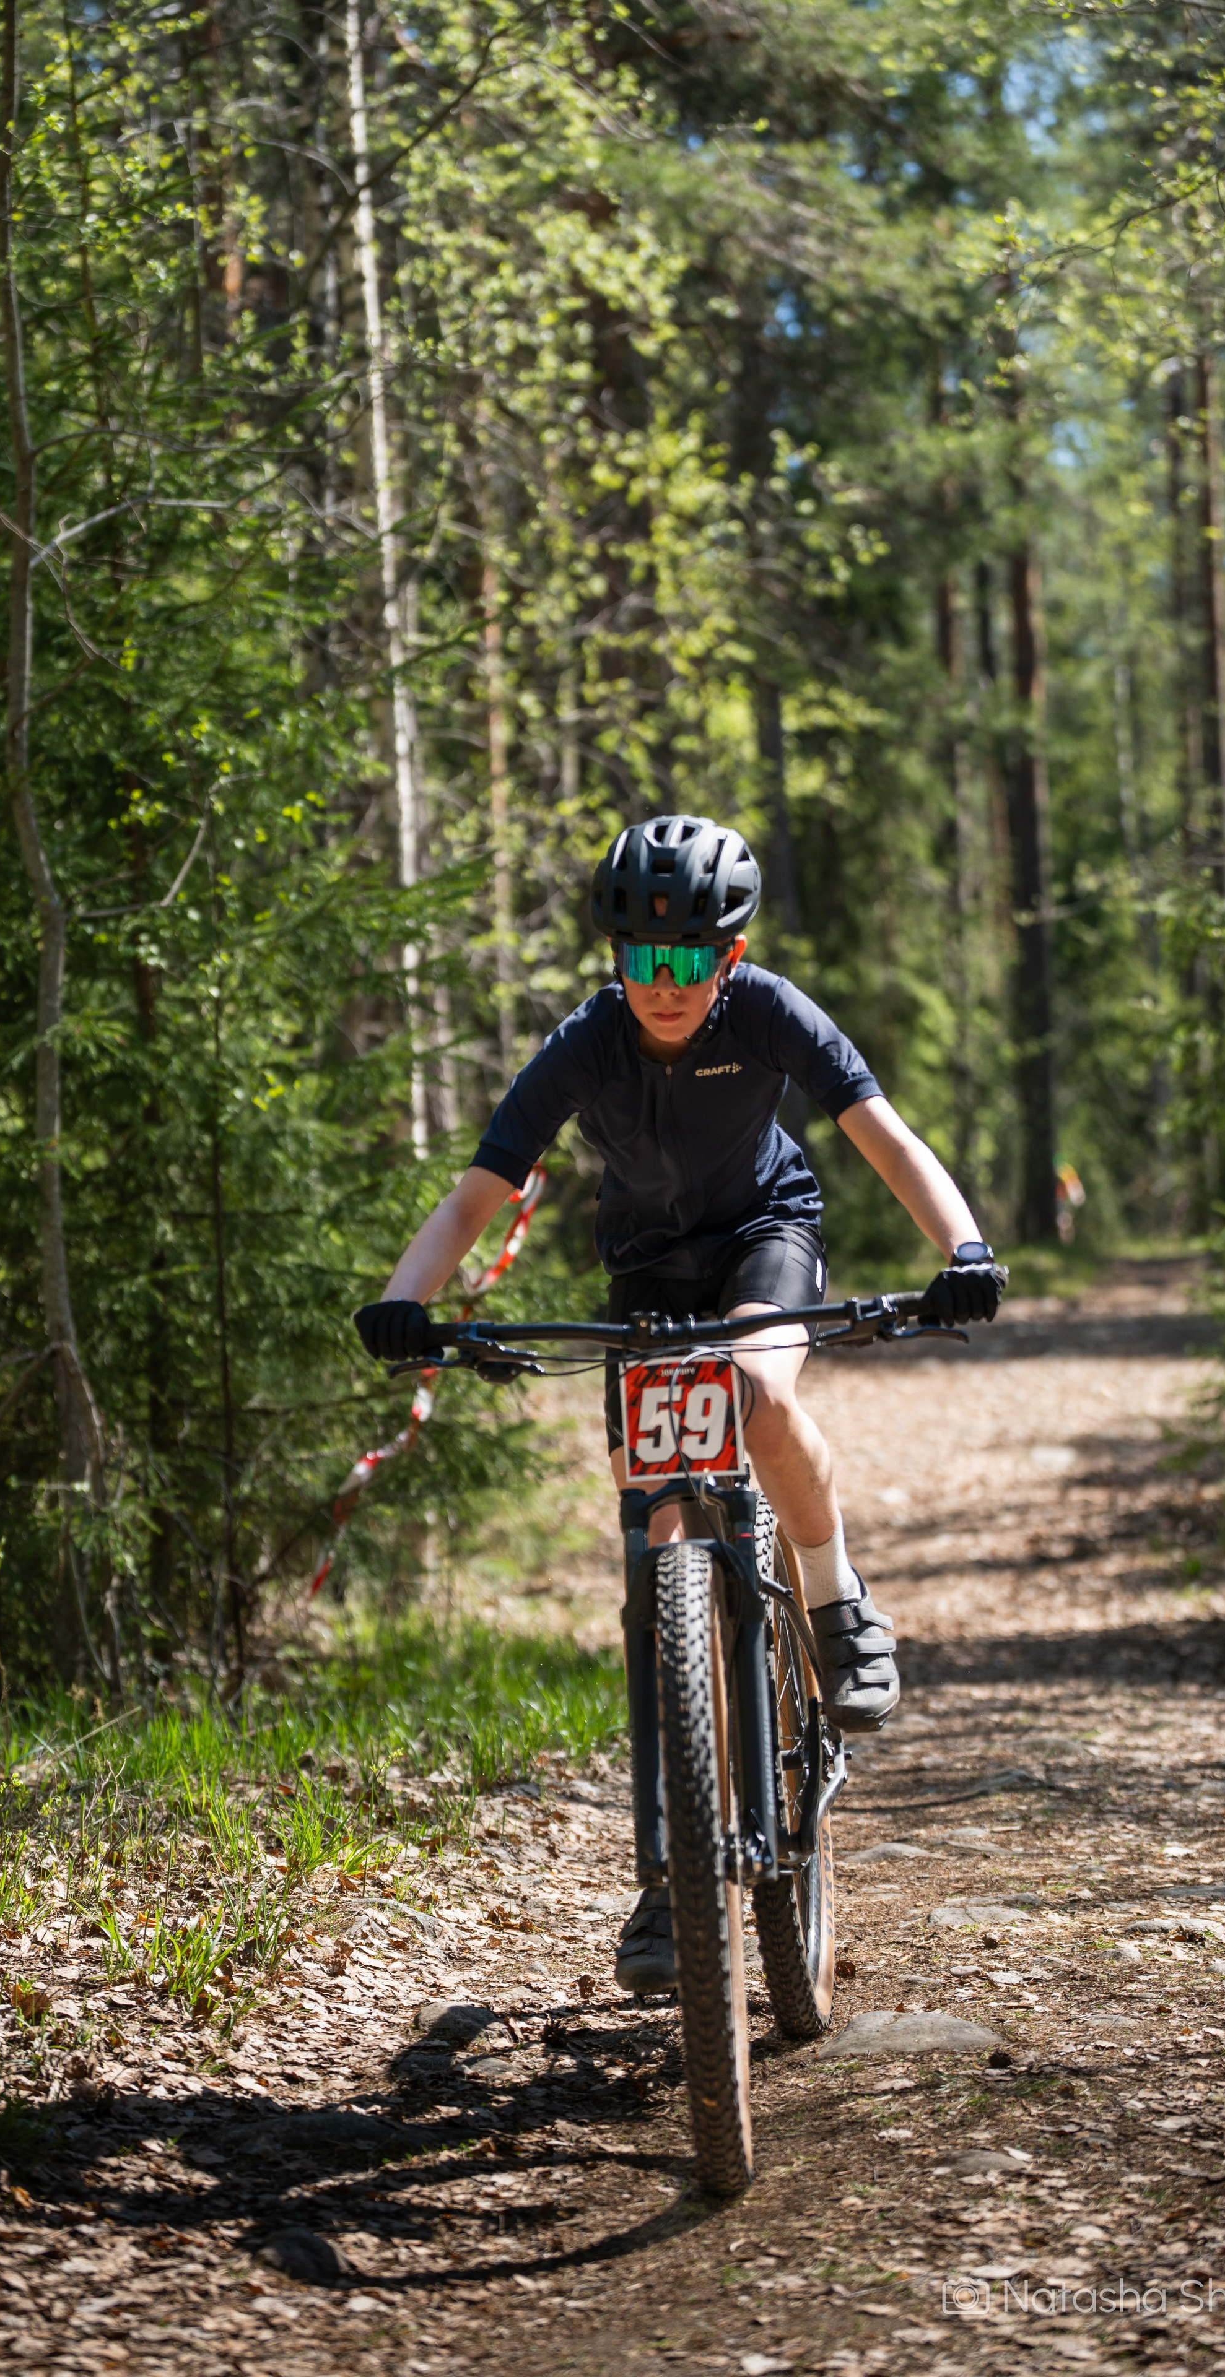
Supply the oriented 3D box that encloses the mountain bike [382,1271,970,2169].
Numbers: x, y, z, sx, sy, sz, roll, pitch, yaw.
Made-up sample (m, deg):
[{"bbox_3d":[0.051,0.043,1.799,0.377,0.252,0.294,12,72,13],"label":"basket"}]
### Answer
[{"bbox_3d":[0.160,0.635,6.980,0.750,1.050,1.850,-4,0,7],"label":"mountain bike"}]

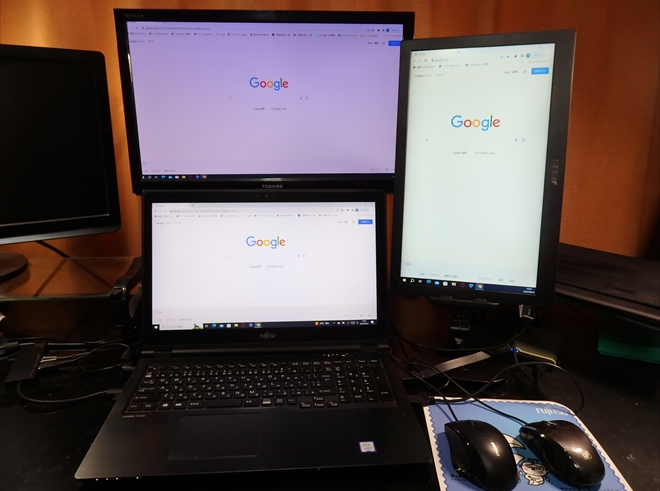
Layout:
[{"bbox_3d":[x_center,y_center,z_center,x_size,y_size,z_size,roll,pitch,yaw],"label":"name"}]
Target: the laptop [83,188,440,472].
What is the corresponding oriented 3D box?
[{"bbox_3d":[-0.088,0.084,0.630,0.378,0.260,0.329,-1,17,-5],"label":"laptop"}]

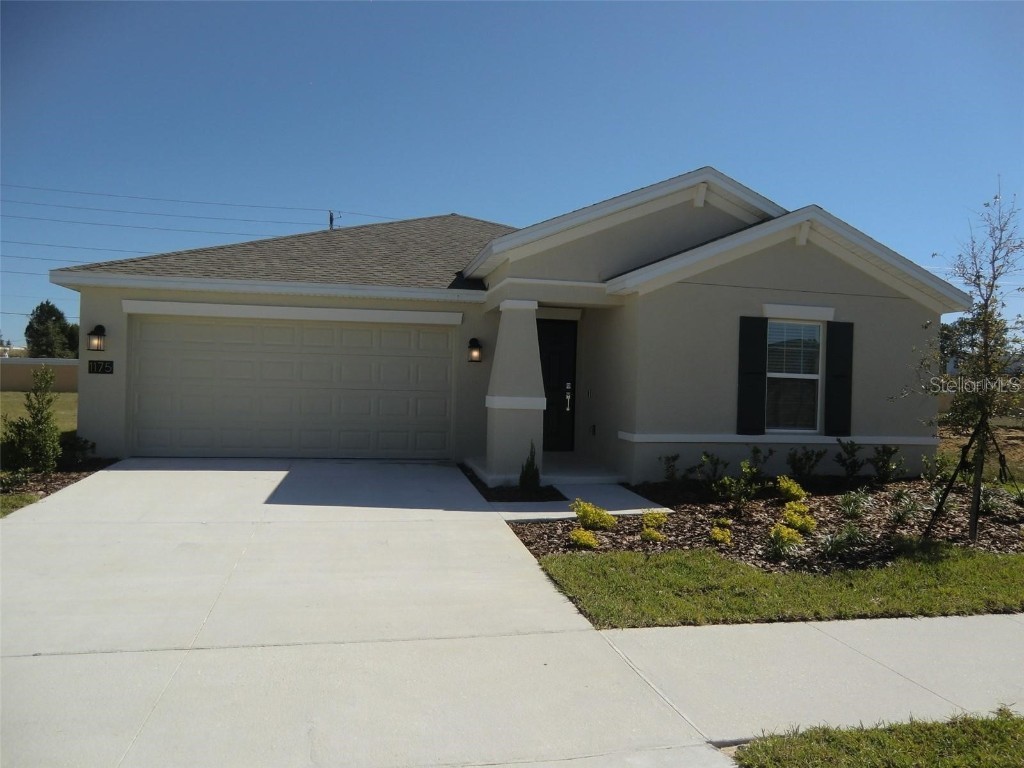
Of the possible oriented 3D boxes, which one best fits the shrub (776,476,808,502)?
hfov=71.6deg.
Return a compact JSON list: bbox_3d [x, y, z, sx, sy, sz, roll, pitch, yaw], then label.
[{"bbox_3d":[3.495,1.279,8.756,0.380,0.330,0.370,1,0,-12],"label":"shrub"}]

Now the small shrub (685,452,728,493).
[{"bbox_3d":[2.579,1.129,9.297,0.540,0.520,0.480,1,0,-12],"label":"small shrub"}]

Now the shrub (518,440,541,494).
[{"bbox_3d":[0.224,1.014,8.758,0.270,0.640,0.270,1,0,-12],"label":"shrub"}]

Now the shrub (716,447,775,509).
[{"bbox_3d":[2.792,1.086,8.402,0.680,0.700,0.600,1,0,-12],"label":"shrub"}]

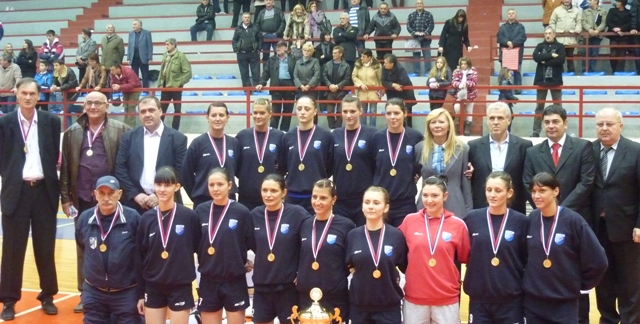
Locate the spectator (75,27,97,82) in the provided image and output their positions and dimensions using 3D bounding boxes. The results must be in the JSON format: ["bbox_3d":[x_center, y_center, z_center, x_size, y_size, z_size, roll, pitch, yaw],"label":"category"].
[{"bbox_3d":[-5.333,-2.275,19.001,0.420,1.560,0.480,-3,5,-45],"label":"spectator"}]

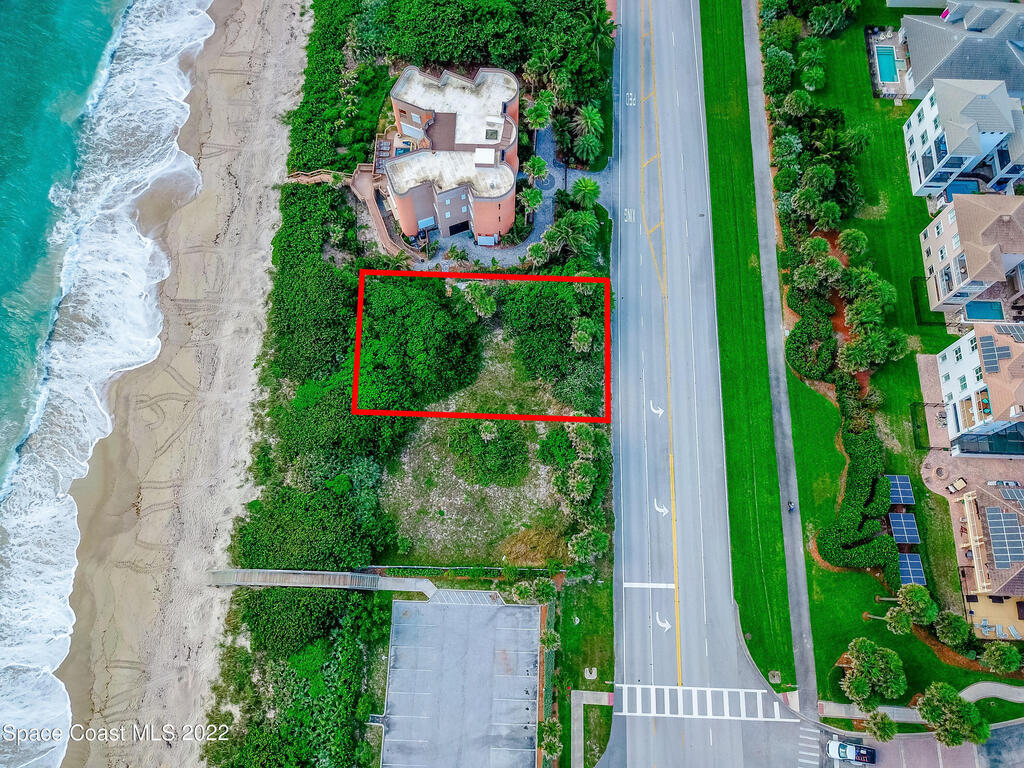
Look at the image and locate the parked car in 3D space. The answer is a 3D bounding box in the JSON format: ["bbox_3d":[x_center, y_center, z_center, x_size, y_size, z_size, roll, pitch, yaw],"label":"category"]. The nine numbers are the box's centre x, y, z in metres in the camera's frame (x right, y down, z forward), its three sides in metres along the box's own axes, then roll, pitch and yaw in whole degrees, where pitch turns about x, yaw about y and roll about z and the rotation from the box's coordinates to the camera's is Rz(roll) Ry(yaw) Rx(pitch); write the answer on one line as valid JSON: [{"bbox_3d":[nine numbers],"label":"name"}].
[{"bbox_3d":[42.555,46.362,96.476,5.800,1.920,2.080,7,72,3],"label":"parked car"}]

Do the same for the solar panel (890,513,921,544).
[{"bbox_3d":[53.000,19.490,103.670,3.310,0.300,4.030,-1,65,0],"label":"solar panel"}]

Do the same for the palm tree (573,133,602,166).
[{"bbox_3d":[12.169,-37.506,124.924,4.700,5.000,4.700,0,73,0],"label":"palm tree"}]

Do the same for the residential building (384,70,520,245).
[{"bbox_3d":[-8.739,-35.160,117.902,19.600,12.600,22.700,1,72,1],"label":"residential building"}]

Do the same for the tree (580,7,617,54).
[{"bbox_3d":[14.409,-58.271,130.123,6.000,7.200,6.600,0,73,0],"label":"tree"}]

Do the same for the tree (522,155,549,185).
[{"bbox_3d":[3.485,-31.386,118.682,3.800,8.600,3.800,1,72,1],"label":"tree"}]

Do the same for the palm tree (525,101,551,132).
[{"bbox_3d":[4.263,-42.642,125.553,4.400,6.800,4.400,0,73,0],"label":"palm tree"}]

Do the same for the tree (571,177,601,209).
[{"bbox_3d":[11.348,-29.174,119.585,4.300,5.400,4.300,1,72,1],"label":"tree"}]

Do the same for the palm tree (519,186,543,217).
[{"bbox_3d":[2.721,-25.952,116.699,3.700,9.000,3.700,1,72,1],"label":"palm tree"}]

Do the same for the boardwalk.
[{"bbox_3d":[-26.500,27.571,106.597,32.000,2.600,2.600,2,73,1],"label":"boardwalk"}]

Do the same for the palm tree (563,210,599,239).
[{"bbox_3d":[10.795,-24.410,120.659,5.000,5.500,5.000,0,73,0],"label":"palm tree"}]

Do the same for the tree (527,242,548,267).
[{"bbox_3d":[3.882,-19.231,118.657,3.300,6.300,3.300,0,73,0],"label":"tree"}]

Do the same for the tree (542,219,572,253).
[{"bbox_3d":[6.059,-20.263,115.128,3.800,8.400,3.800,1,72,1],"label":"tree"}]

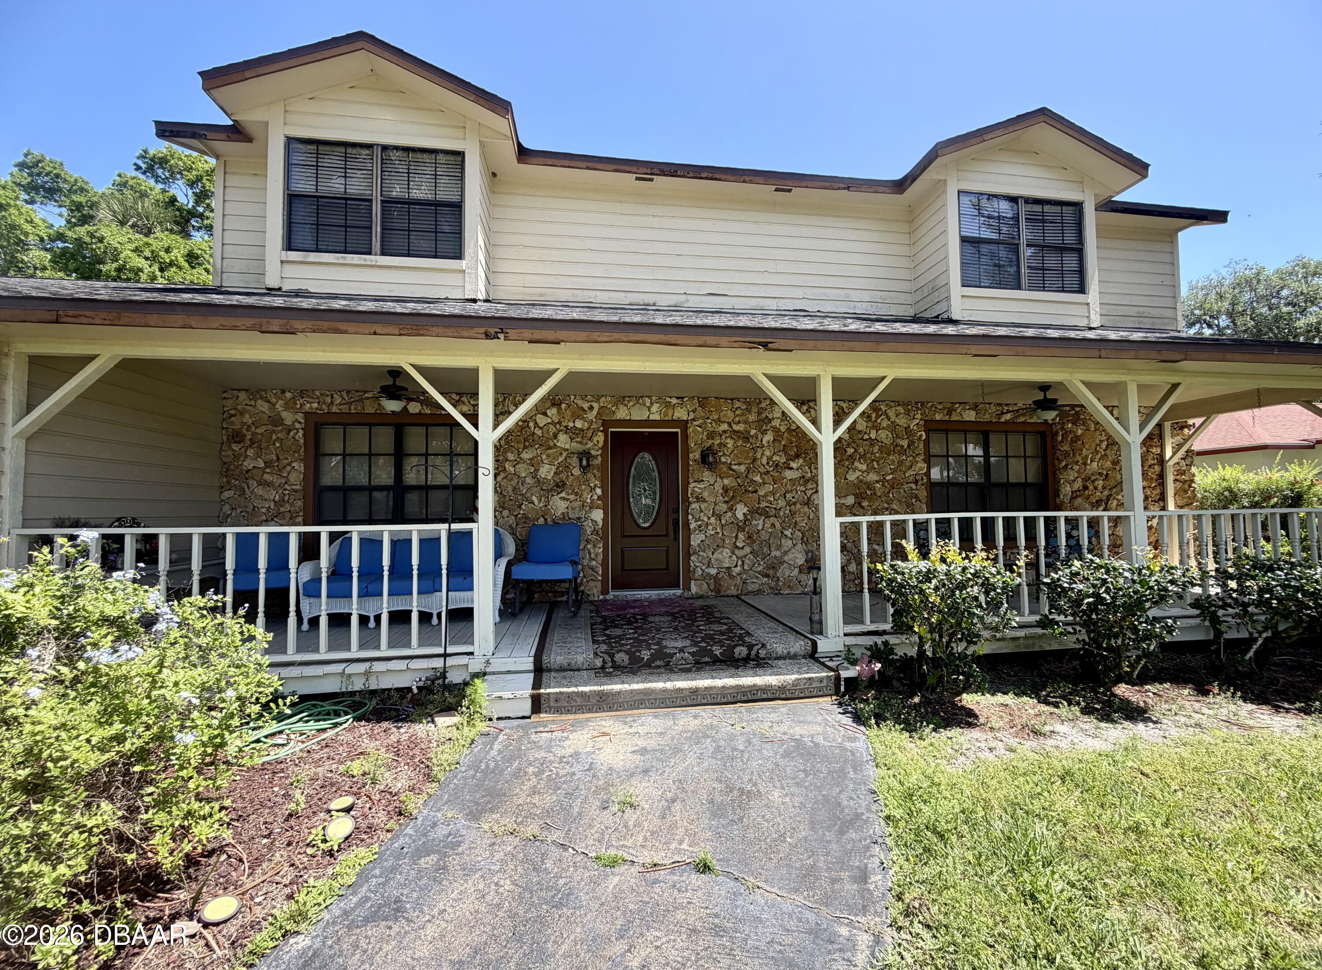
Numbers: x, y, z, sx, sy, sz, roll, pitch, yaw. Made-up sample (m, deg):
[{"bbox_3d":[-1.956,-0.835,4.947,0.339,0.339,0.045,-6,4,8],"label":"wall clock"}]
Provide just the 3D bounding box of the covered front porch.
[{"bbox_3d":[1.536,0.255,5.766,12.950,2.980,2.760,0,-3,-9],"label":"covered front porch"}]

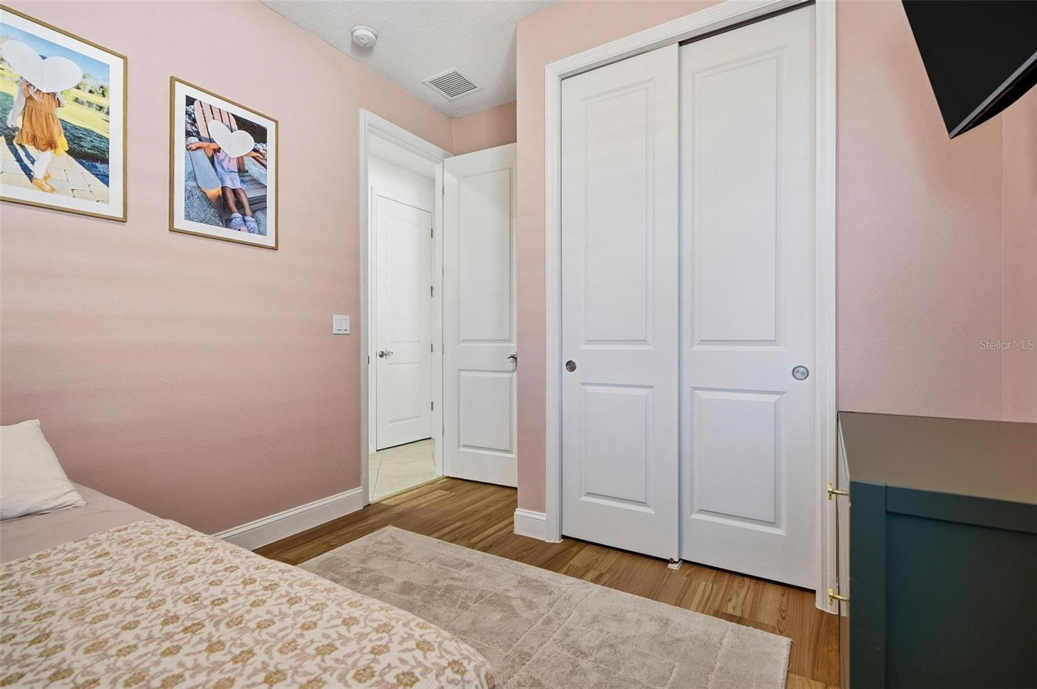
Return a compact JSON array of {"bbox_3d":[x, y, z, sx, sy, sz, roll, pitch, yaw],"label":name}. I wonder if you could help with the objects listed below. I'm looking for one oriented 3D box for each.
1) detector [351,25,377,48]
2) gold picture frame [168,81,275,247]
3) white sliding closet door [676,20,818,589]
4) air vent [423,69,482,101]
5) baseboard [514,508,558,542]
[{"bbox_3d":[-0.881,-1.759,2.639,0.139,0.042,0.139,0,0,0],"label":"detector"},{"bbox_3d":[-1.405,-0.837,2.228,0.025,0.682,0.490,0,0,32],"label":"gold picture frame"},{"bbox_3d":[1.004,-0.198,2.087,0.575,2.446,0.037,0,0,31],"label":"white sliding closet door"},{"bbox_3d":[-0.447,-1.775,3.167,0.303,0.015,0.303,0,0,31],"label":"air vent"},{"bbox_3d":[0.082,0.973,2.489,0.220,0.133,0.020,0,0,31],"label":"baseboard"}]

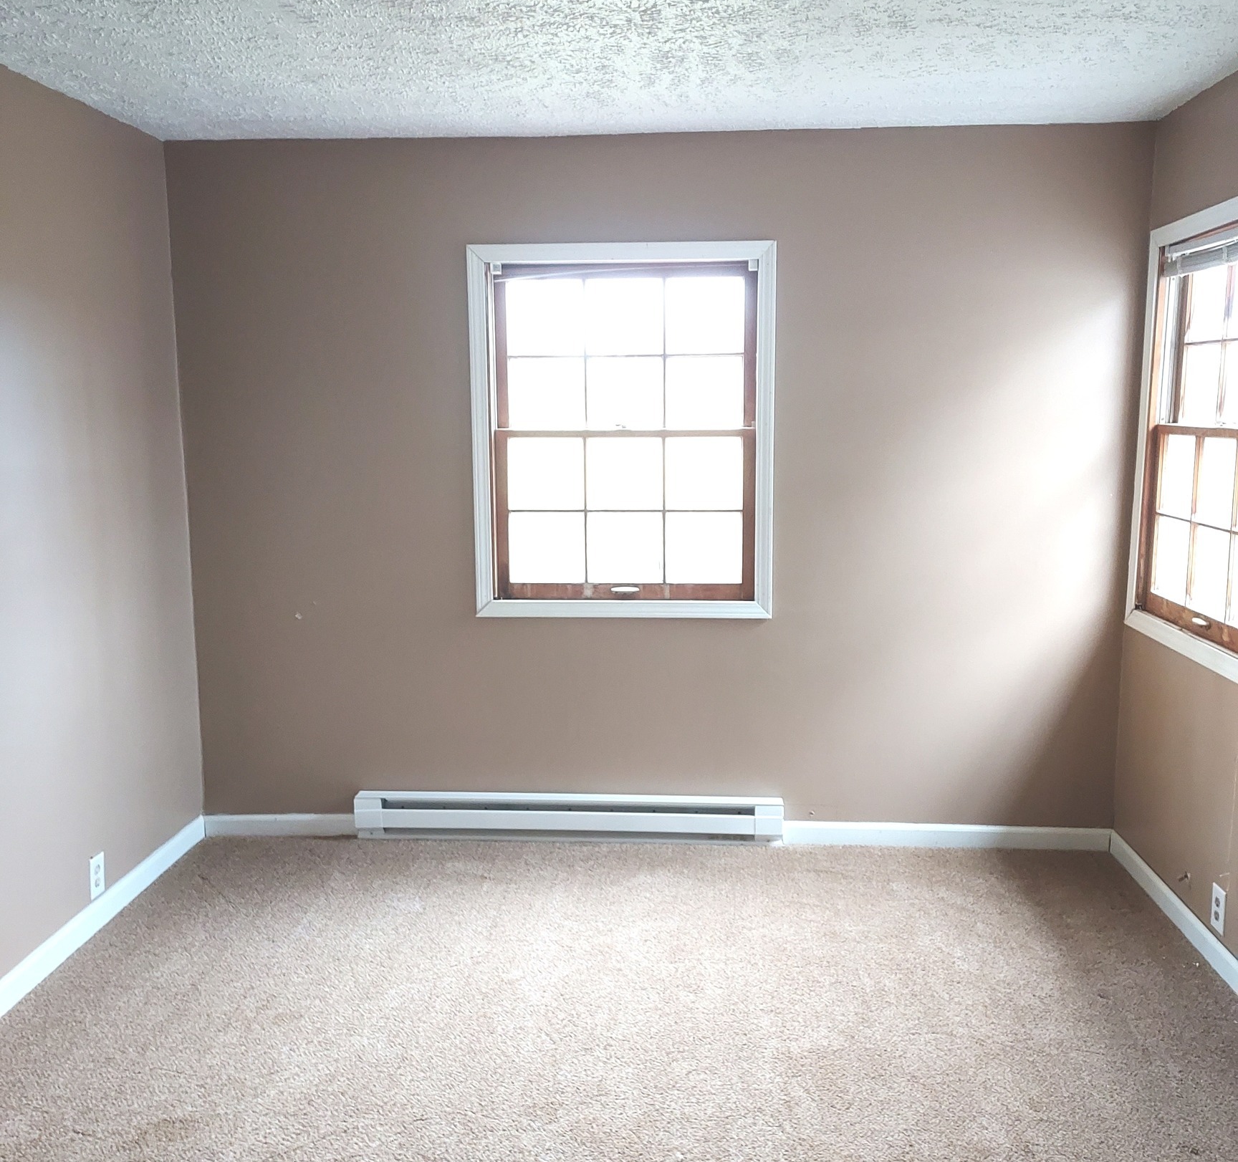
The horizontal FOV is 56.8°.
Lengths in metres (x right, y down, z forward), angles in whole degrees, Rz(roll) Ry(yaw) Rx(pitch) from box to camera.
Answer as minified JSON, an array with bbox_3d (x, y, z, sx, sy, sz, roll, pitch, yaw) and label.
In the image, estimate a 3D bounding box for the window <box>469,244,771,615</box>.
[{"bbox_3d":[0.008,-0.465,3.652,0.969,1.192,0.035,0,9,4],"label":"window"}]

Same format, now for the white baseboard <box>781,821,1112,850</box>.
[{"bbox_3d":[1.080,0.855,3.795,1.077,0.091,0.016,0,9,4],"label":"white baseboard"}]

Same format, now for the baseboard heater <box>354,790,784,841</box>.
[{"bbox_3d":[-0.173,0.811,3.847,1.431,0.167,0.067,0,9,4],"label":"baseboard heater"}]

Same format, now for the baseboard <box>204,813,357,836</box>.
[{"bbox_3d":[-1.158,0.844,3.945,0.548,0.090,0.016,0,9,4],"label":"baseboard"}]

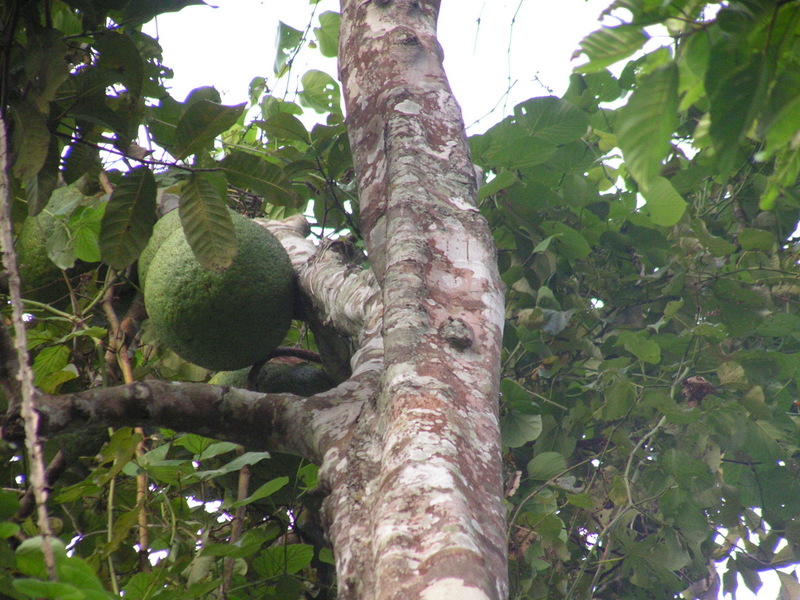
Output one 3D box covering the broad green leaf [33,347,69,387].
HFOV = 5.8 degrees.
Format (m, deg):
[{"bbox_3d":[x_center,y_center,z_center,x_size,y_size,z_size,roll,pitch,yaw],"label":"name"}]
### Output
[{"bbox_3d":[-0.771,0.149,17.600,0.080,0.106,0.025,27,17,-9],"label":"broad green leaf"}]

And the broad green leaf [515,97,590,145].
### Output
[{"bbox_3d":[0.343,-0.404,17.900,0.177,0.110,0.027,14,19,-5],"label":"broad green leaf"}]

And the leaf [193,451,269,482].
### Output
[{"bbox_3d":[-0.318,0.312,15.000,0.159,0.019,0.072,-19,-21,0],"label":"leaf"}]

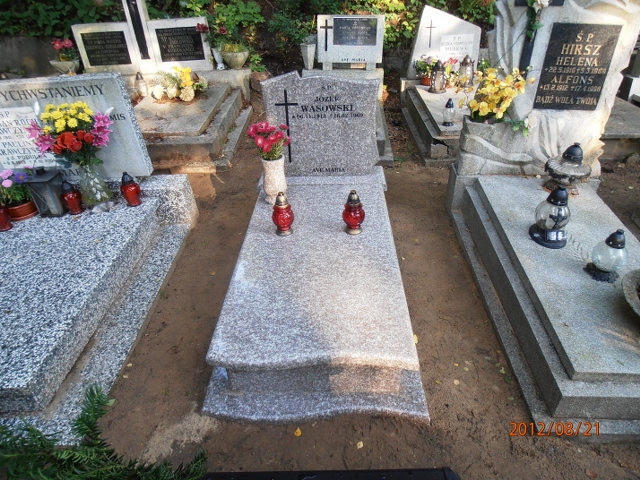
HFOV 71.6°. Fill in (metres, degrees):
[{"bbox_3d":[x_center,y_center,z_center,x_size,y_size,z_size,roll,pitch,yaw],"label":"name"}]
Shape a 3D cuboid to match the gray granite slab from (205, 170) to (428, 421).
[{"bbox_3d":[-0.005,0.098,2.381,0.870,0.270,1.780,0,34,2],"label":"gray granite slab"}]

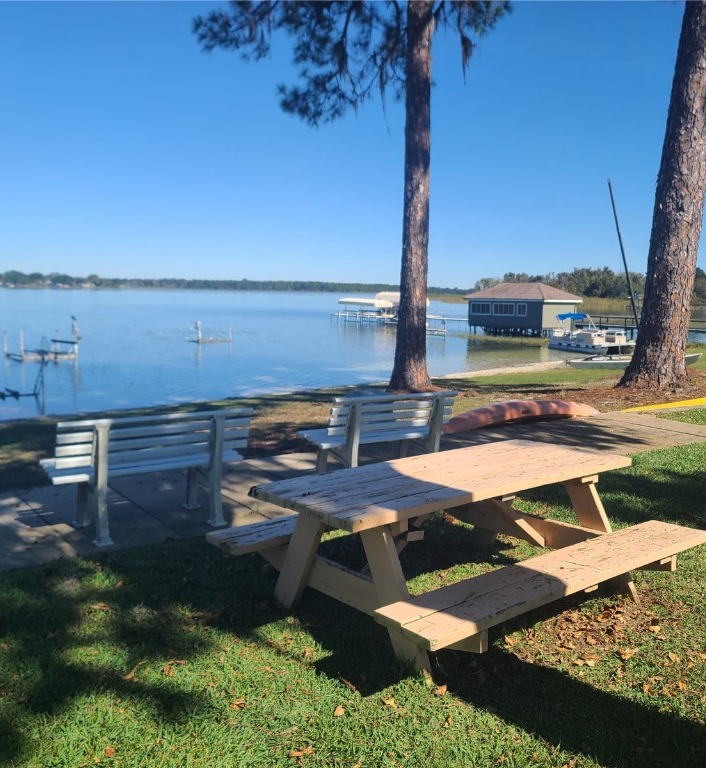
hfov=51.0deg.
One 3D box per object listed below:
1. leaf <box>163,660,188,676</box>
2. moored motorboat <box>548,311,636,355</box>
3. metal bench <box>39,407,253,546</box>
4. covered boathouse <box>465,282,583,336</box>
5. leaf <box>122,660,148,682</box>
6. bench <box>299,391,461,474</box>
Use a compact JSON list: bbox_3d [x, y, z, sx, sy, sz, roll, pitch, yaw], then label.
[{"bbox_3d":[-0.718,1.144,2.974,0.070,0.030,0.120,1,6,24],"label":"leaf"},{"bbox_3d":[14.995,-3.131,46.300,2.350,2.500,5.300,-3,8,-30],"label":"moored motorboat"},{"bbox_3d":[-1.412,0.574,5.147,1.320,0.810,0.616,-4,9,-34],"label":"metal bench"},{"bbox_3d":[14.750,-6.580,64.500,5.100,4.400,8.800,-5,9,-38],"label":"covered boathouse"},{"bbox_3d":[-0.871,1.148,2.956,0.070,0.030,0.130,1,5,18],"label":"leaf"},{"bbox_3d":[0.224,0.459,6.399,1.307,0.801,0.610,-4,8,-34],"label":"bench"}]

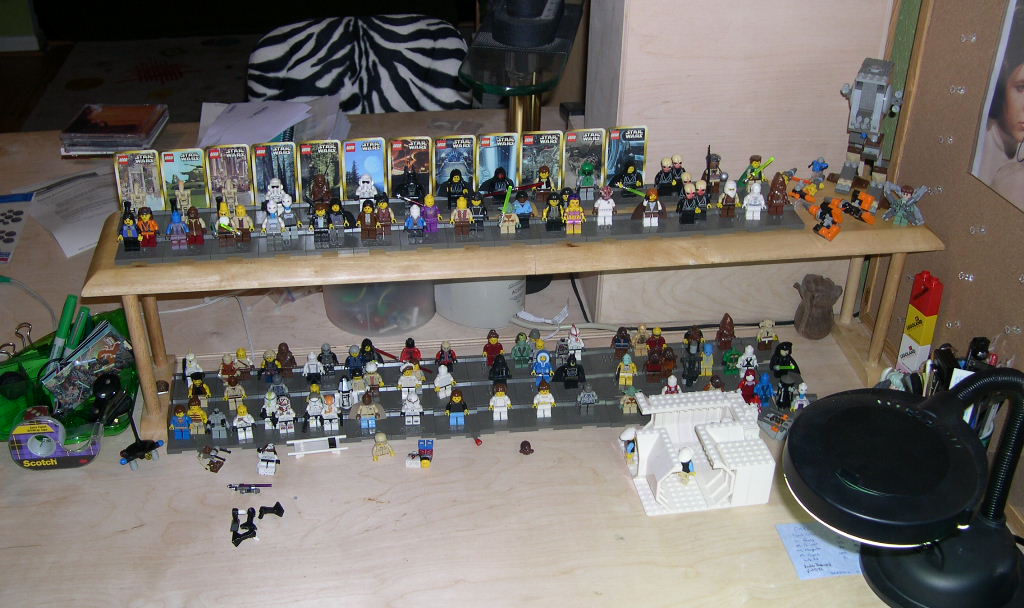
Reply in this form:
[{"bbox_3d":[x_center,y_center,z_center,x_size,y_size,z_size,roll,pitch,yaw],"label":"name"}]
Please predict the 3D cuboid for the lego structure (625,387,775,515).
[{"bbox_3d":[0.190,0.147,1.172,0.134,0.056,0.139,-4,31,-8],"label":"lego structure"}]

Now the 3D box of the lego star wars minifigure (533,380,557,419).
[{"bbox_3d":[0.036,0.107,1.266,0.026,0.044,0.014,-3,32,-5],"label":"lego star wars minifigure"}]

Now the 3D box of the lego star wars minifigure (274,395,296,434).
[{"bbox_3d":[-0.244,0.120,1.211,0.025,0.042,0.015,-3,31,-6],"label":"lego star wars minifigure"}]

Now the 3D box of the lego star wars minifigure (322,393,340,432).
[{"bbox_3d":[-0.201,0.120,1.249,0.026,0.042,0.014,-3,32,-5],"label":"lego star wars minifigure"}]

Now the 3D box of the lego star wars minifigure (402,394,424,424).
[{"bbox_3d":[-0.111,0.116,1.258,0.026,0.040,0.014,-3,32,-5],"label":"lego star wars minifigure"}]

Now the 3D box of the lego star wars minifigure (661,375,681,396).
[{"bbox_3d":[0.179,0.100,1.255,0.025,0.041,0.015,-3,31,-6],"label":"lego star wars minifigure"}]

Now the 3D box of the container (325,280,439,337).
[{"bbox_3d":[-0.173,-0.058,1.448,0.144,0.145,0.144,-3,32,-5],"label":"container"}]

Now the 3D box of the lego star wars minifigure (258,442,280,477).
[{"bbox_3d":[-0.255,0.161,1.178,0.025,0.014,0.040,-3,36,-6],"label":"lego star wars minifigure"}]

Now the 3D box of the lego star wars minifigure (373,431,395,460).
[{"bbox_3d":[-0.139,0.154,1.224,0.025,0.026,0.015,-11,34,-17],"label":"lego star wars minifigure"}]

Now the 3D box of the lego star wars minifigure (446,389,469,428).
[{"bbox_3d":[-0.061,0.116,1.256,0.026,0.043,0.014,-3,32,-5],"label":"lego star wars minifigure"}]

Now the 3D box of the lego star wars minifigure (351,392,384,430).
[{"bbox_3d":[-0.157,0.115,1.222,0.036,0.042,0.018,-3,31,-6],"label":"lego star wars minifigure"}]

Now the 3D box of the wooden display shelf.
[{"bbox_3d":[0.008,-0.004,1.280,0.900,0.204,0.176,-3,31,-6],"label":"wooden display shelf"}]

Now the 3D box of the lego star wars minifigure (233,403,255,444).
[{"bbox_3d":[-0.286,0.125,1.203,0.025,0.040,0.015,-7,31,-12],"label":"lego star wars minifigure"}]

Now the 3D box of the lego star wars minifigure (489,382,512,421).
[{"bbox_3d":[-0.013,0.110,1.264,0.026,0.042,0.014,-3,32,-5],"label":"lego star wars minifigure"}]

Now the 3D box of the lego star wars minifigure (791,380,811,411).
[{"bbox_3d":[0.321,0.108,1.248,0.025,0.043,0.015,-3,31,-6],"label":"lego star wars minifigure"}]

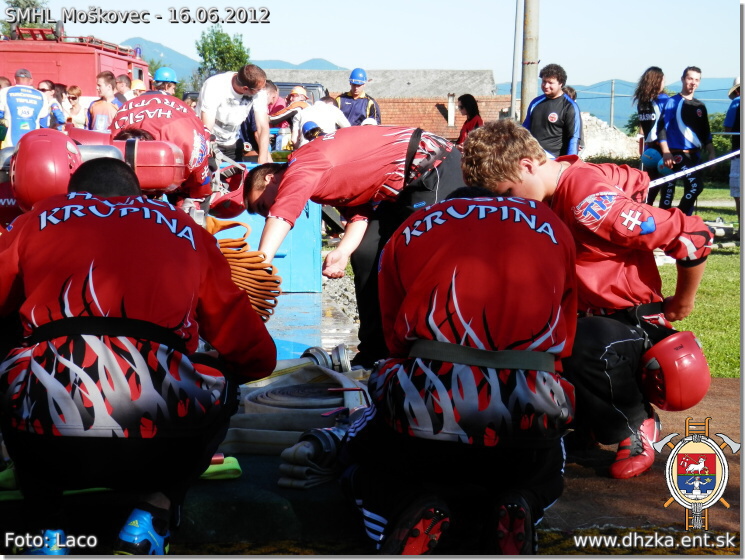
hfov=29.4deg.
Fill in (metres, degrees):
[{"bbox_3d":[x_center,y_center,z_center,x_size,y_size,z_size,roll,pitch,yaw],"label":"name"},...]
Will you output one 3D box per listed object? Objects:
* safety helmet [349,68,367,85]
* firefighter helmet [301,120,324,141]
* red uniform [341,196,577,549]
[{"bbox_3d":[-0.169,-2.333,16.300,0.210,0.180,0.260,3,16,8],"label":"safety helmet"},{"bbox_3d":[-0.647,-1.599,15.200,0.260,0.170,0.210,-28,4,42],"label":"firefighter helmet"},{"bbox_3d":[0.223,0.219,3.759,0.600,0.860,0.720,1,6,5],"label":"red uniform"}]

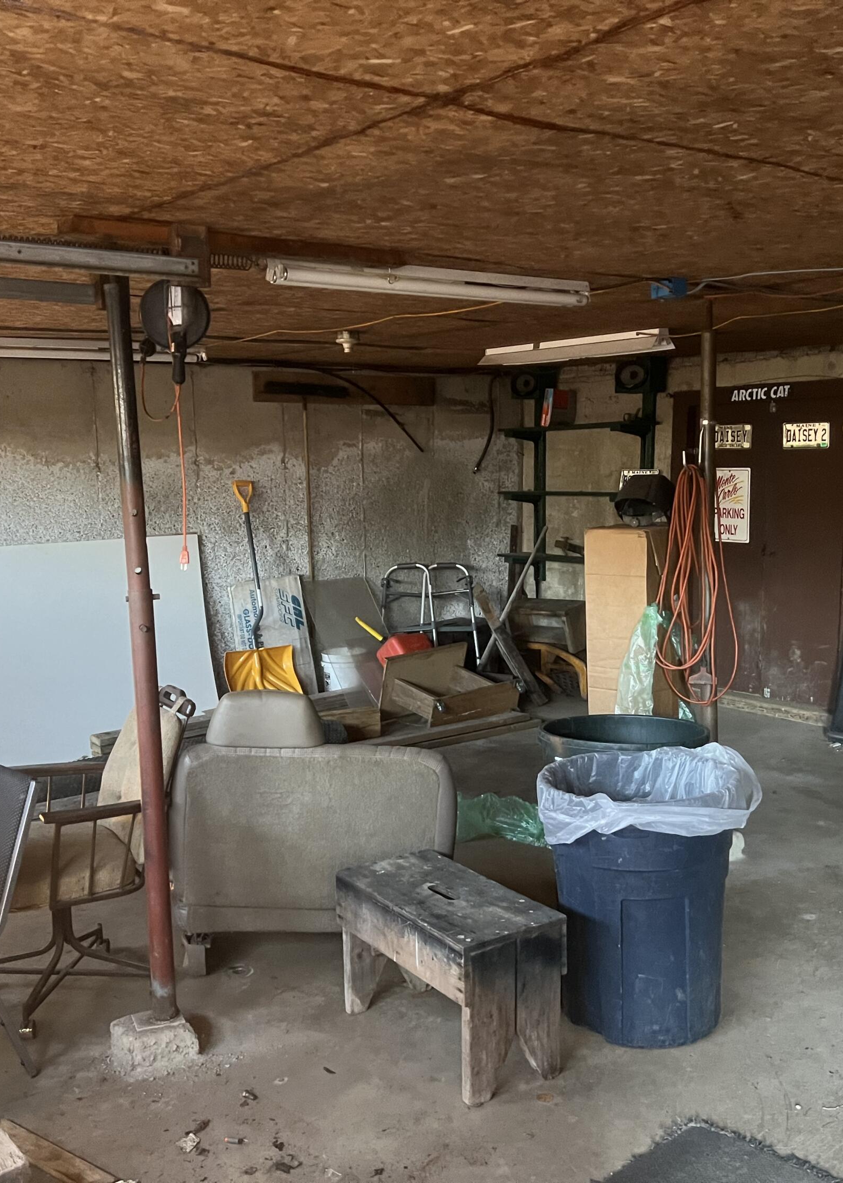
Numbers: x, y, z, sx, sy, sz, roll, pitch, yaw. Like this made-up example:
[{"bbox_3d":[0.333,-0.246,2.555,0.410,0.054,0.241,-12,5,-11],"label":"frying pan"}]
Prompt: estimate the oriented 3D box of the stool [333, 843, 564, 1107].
[{"bbox_3d":[0.070,1.036,3.264,0.315,0.412,0.620,-6,9,-33],"label":"stool"}]

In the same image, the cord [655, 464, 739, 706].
[{"bbox_3d":[1.097,-0.027,4.720,0.335,0.955,0.160,0,8,13],"label":"cord"}]

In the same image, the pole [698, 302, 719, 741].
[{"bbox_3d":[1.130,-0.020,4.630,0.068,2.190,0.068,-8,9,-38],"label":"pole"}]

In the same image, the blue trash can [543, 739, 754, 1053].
[{"bbox_3d":[0.636,0.853,3.384,0.585,0.715,0.585,0,8,11],"label":"blue trash can"}]

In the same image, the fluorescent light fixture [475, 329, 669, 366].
[{"bbox_3d":[0.750,-1.211,5.936,0.160,0.090,1.230,-7,9,-38],"label":"fluorescent light fixture"}]

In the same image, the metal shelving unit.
[{"bbox_3d":[1.063,-0.691,8.076,0.360,1.400,1.200,-7,9,-38],"label":"metal shelving unit"}]

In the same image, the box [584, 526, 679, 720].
[{"bbox_3d":[0.998,0.310,5.580,0.300,1.210,0.370,3,9,31],"label":"box"}]

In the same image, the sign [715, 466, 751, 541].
[{"bbox_3d":[1.903,-0.529,7.334,0.010,0.457,0.305,-7,9,-38],"label":"sign"}]

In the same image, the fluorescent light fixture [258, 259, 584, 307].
[{"bbox_3d":[0.071,-1.017,3.916,1.230,0.090,0.115,-5,8,-32],"label":"fluorescent light fixture"}]

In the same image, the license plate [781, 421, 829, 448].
[{"bbox_3d":[2.173,-0.879,6.706,0.010,0.152,0.305,-7,9,-36],"label":"license plate"}]

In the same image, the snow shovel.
[{"bbox_3d":[-0.994,0.023,7.224,0.470,1.400,0.210,-6,0,-38],"label":"snow shovel"}]

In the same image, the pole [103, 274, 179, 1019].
[{"bbox_3d":[-0.740,0.167,3.127,0.075,2.010,0.075,-7,9,-38],"label":"pole"}]

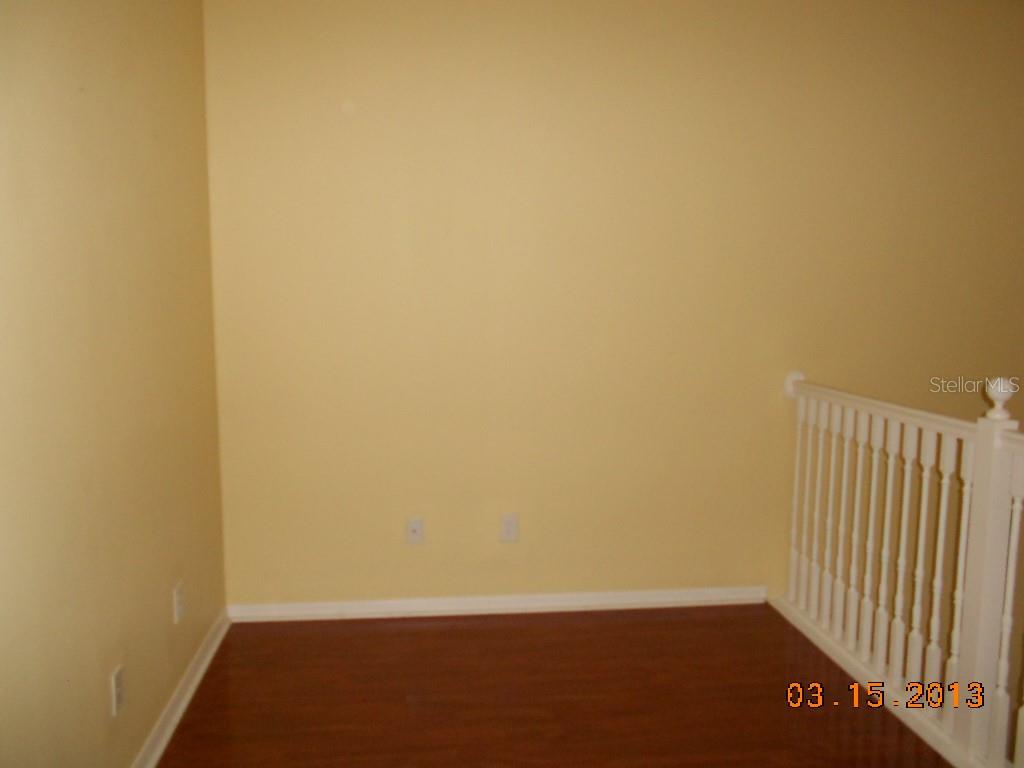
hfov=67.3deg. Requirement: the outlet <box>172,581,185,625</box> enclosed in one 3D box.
[{"bbox_3d":[-1.133,0.740,2.610,0.008,0.118,0.073,0,7,-7],"label":"outlet"}]

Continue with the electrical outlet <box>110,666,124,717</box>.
[{"bbox_3d":[-1.068,0.826,2.086,0.008,0.118,0.073,0,7,-7],"label":"electrical outlet"}]

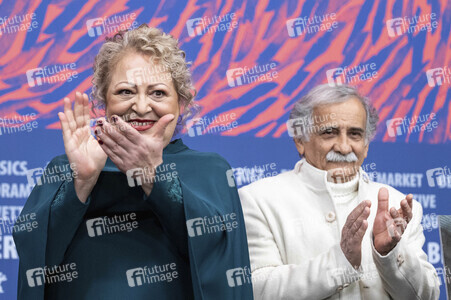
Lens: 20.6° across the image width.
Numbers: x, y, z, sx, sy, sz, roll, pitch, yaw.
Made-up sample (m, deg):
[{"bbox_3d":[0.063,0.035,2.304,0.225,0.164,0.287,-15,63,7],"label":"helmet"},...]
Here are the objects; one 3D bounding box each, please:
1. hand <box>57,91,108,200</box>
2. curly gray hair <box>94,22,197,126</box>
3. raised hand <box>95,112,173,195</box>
[{"bbox_3d":[-0.257,-0.004,2.240,0.090,0.190,0.060,-1,-4,-40],"label":"hand"},{"bbox_3d":[-0.163,-0.151,2.510,0.212,0.205,0.215,2,-3,-3],"label":"curly gray hair"},{"bbox_3d":[-0.157,0.003,2.230,0.125,0.170,0.070,-30,-6,-35],"label":"raised hand"}]

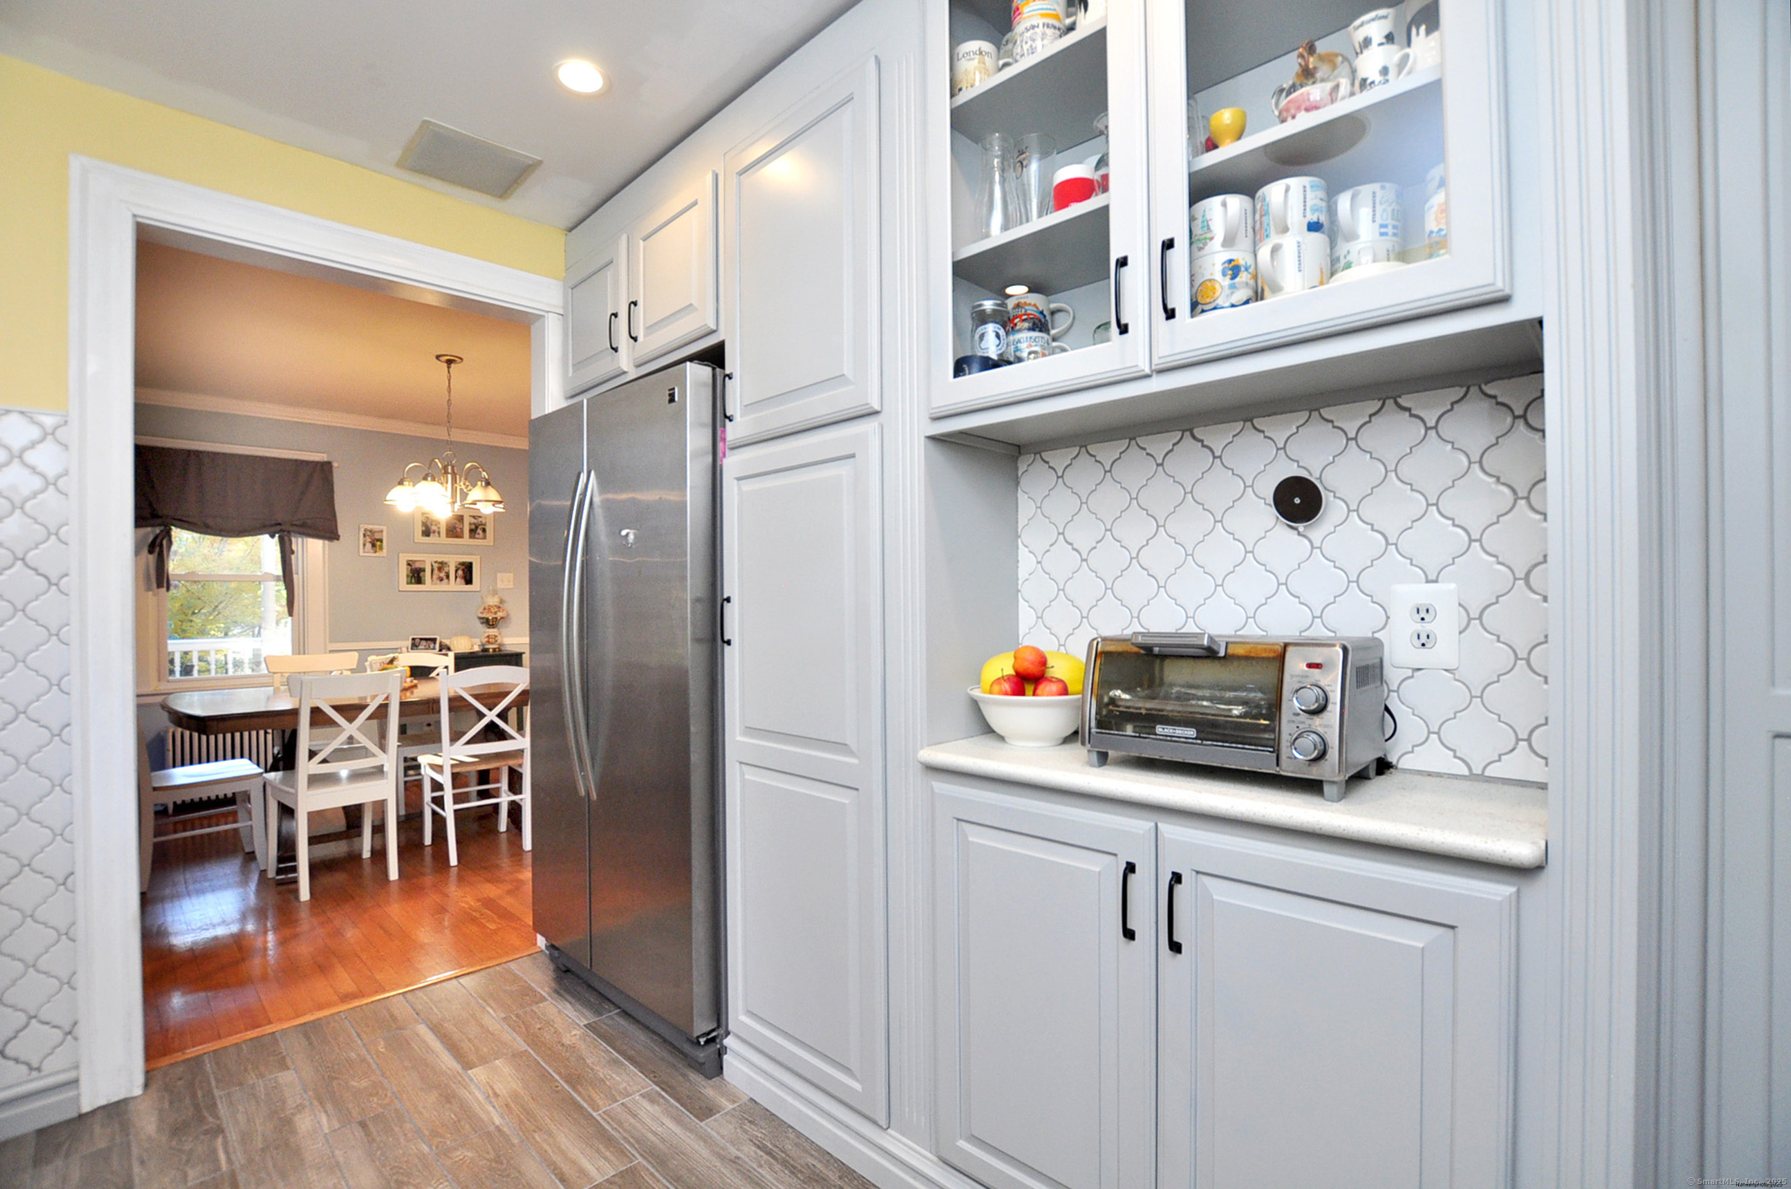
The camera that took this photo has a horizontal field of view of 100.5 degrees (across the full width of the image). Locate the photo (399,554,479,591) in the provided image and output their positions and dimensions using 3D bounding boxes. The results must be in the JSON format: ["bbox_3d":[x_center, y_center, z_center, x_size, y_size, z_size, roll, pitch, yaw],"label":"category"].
[{"bbox_3d":[-3.325,-0.156,5.461,0.520,0.270,0.025,0,0,-42],"label":"photo"}]

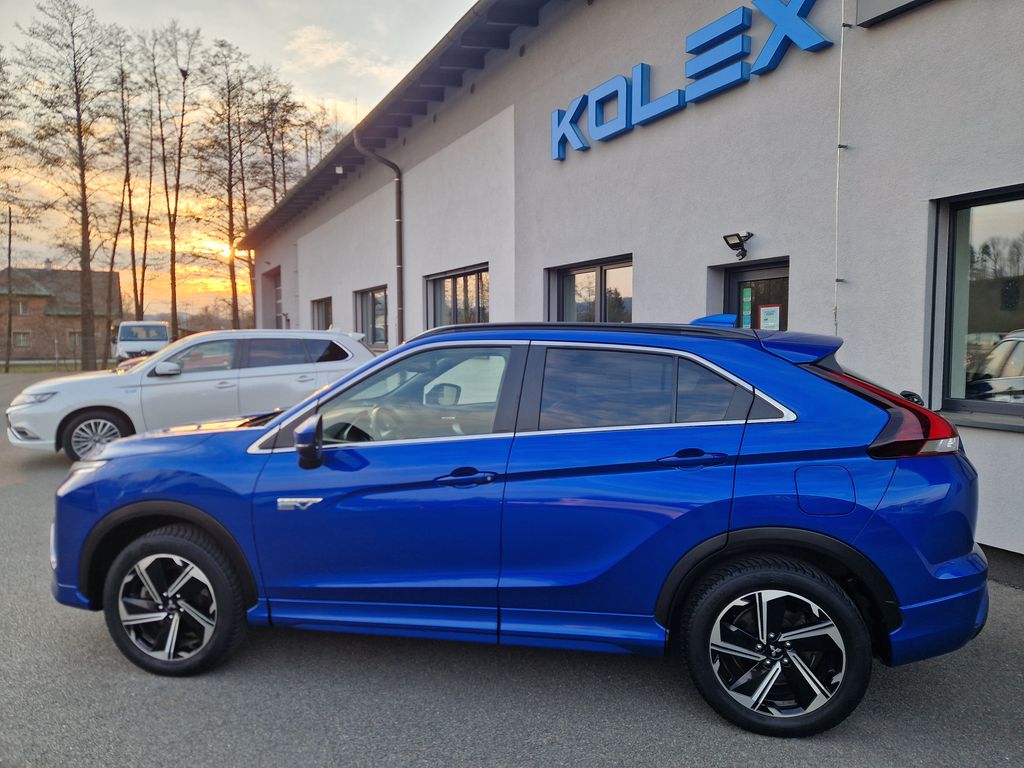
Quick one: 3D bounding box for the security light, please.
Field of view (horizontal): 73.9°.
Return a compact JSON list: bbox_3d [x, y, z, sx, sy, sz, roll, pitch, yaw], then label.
[{"bbox_3d":[2.015,-1.226,5.963,0.270,0.240,0.180,-2,4,-29],"label":"security light"}]

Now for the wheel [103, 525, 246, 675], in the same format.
[{"bbox_3d":[-1.574,1.027,3.242,0.690,0.690,0.230,0,4,10],"label":"wheel"}]

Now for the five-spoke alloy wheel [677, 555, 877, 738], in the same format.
[{"bbox_3d":[1.051,1.046,2.744,0.690,0.690,0.230,0,4,11],"label":"five-spoke alloy wheel"}]

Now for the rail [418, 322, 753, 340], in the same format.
[{"bbox_3d":[0.283,-0.237,3.037,1.560,0.080,0.085,1,3,10],"label":"rail"}]

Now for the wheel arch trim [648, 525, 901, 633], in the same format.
[{"bbox_3d":[1.030,0.767,2.664,0.920,0.430,0.090,1,3,10],"label":"wheel arch trim"}]

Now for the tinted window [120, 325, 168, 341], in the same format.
[{"bbox_3d":[-13.673,-1.878,25.300,1.620,0.600,0.350,-2,4,-28],"label":"tinted window"}]

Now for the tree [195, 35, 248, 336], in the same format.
[{"bbox_3d":[-19.968,-12.129,46.366,3.500,21.940,3.500,-2,4,-23],"label":"tree"}]

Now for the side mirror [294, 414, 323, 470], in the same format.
[{"bbox_3d":[-0.849,0.247,2.871,0.150,0.220,0.220,0,3,2],"label":"side mirror"}]

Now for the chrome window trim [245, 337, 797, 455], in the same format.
[{"bbox_3d":[-0.033,0.060,2.965,2.360,0.520,0.240,1,3,10],"label":"chrome window trim"}]

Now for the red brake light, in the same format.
[{"bbox_3d":[1.488,0.122,2.653,0.500,0.350,0.280,0,4,11],"label":"red brake light"}]

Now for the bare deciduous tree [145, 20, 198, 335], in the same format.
[{"bbox_3d":[-19.697,-10.742,39.398,3.460,19.750,3.460,-2,4,-26],"label":"bare deciduous tree"}]

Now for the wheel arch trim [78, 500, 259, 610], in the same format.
[{"bbox_3d":[-1.586,0.801,3.160,0.950,0.550,0.140,0,4,11],"label":"wheel arch trim"}]

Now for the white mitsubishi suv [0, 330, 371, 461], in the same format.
[{"bbox_3d":[-4.375,0.107,9.841,4.690,1.700,1.820,-2,4,-28],"label":"white mitsubishi suv"}]

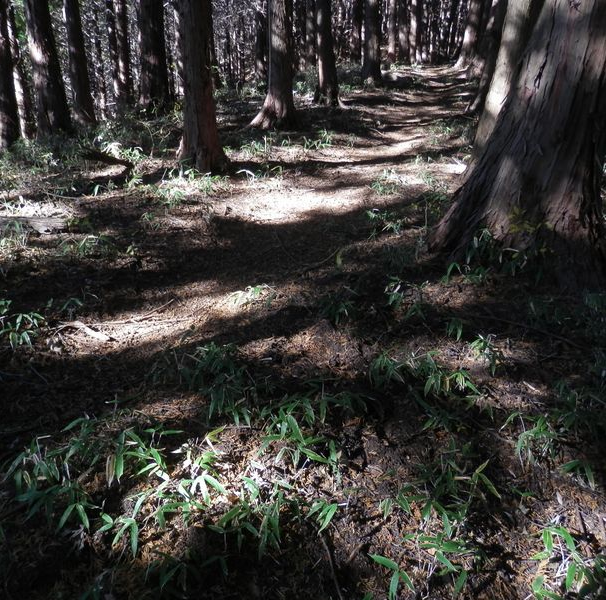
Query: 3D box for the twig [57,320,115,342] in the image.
[{"bbox_3d":[-1.165,0.157,3.100,0.360,0.055,0.100,11,27,22],"label":"twig"}]

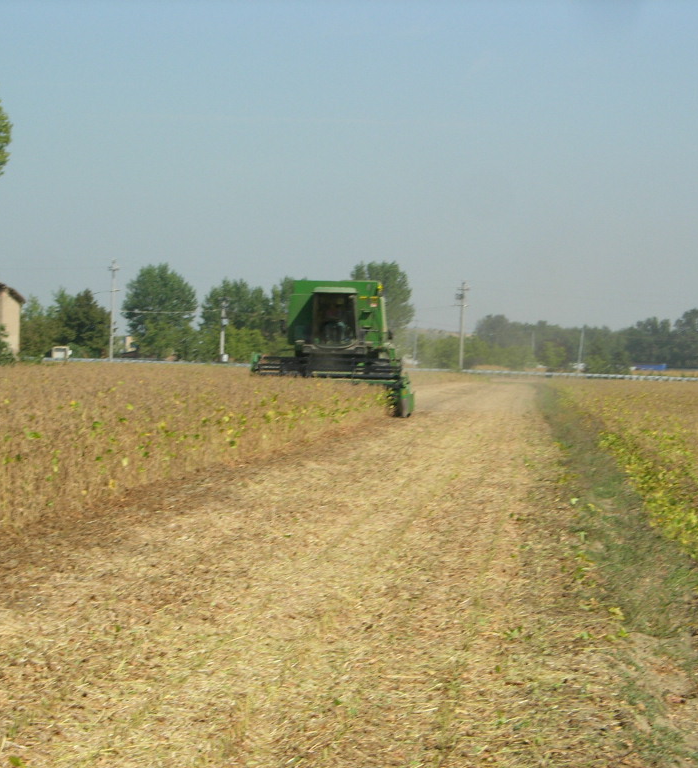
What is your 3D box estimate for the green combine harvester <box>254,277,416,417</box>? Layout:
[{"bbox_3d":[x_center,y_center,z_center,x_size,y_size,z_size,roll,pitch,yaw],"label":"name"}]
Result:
[{"bbox_3d":[-0.270,-1.150,102.500,4.850,4.000,8.600,2,0,3],"label":"green combine harvester"}]

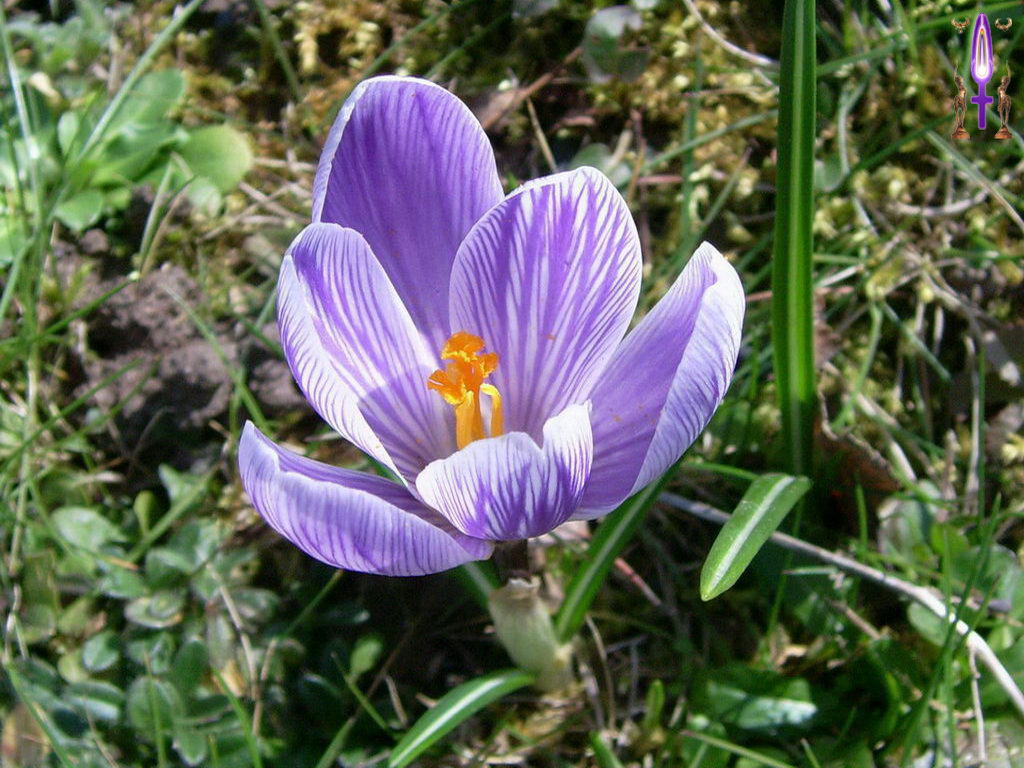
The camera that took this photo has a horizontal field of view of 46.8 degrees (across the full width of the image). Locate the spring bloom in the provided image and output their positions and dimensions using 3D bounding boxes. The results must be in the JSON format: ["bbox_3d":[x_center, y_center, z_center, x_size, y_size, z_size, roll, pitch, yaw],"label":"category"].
[{"bbox_3d":[-0.003,-0.004,0.160,0.060,0.053,0.057,0,43,0],"label":"spring bloom"}]

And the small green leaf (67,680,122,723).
[{"bbox_3d":[-0.068,0.052,0.193,0.010,0.004,0.005,11,57,7],"label":"small green leaf"}]

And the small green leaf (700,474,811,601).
[{"bbox_3d":[0.036,0.023,0.178,0.006,0.004,0.025,35,69,16],"label":"small green leaf"}]

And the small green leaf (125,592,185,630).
[{"bbox_3d":[-0.062,0.039,0.206,0.011,0.004,0.007,-5,52,-4],"label":"small green leaf"}]

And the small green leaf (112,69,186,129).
[{"bbox_3d":[-0.099,-0.077,0.322,0.017,0.004,0.025,38,72,15],"label":"small green leaf"}]

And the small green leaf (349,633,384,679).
[{"bbox_3d":[-0.024,0.045,0.197,0.005,0.004,0.008,27,69,11],"label":"small green leaf"}]

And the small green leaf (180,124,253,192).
[{"bbox_3d":[-0.076,-0.058,0.302,0.020,0.004,0.020,11,67,5],"label":"small green leaf"}]

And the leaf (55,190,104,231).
[{"bbox_3d":[-0.106,-0.043,0.289,0.012,0.004,0.012,-8,62,-4],"label":"leaf"}]

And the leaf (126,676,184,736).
[{"bbox_3d":[-0.057,0.052,0.190,0.008,0.004,0.010,-17,63,-9],"label":"leaf"}]

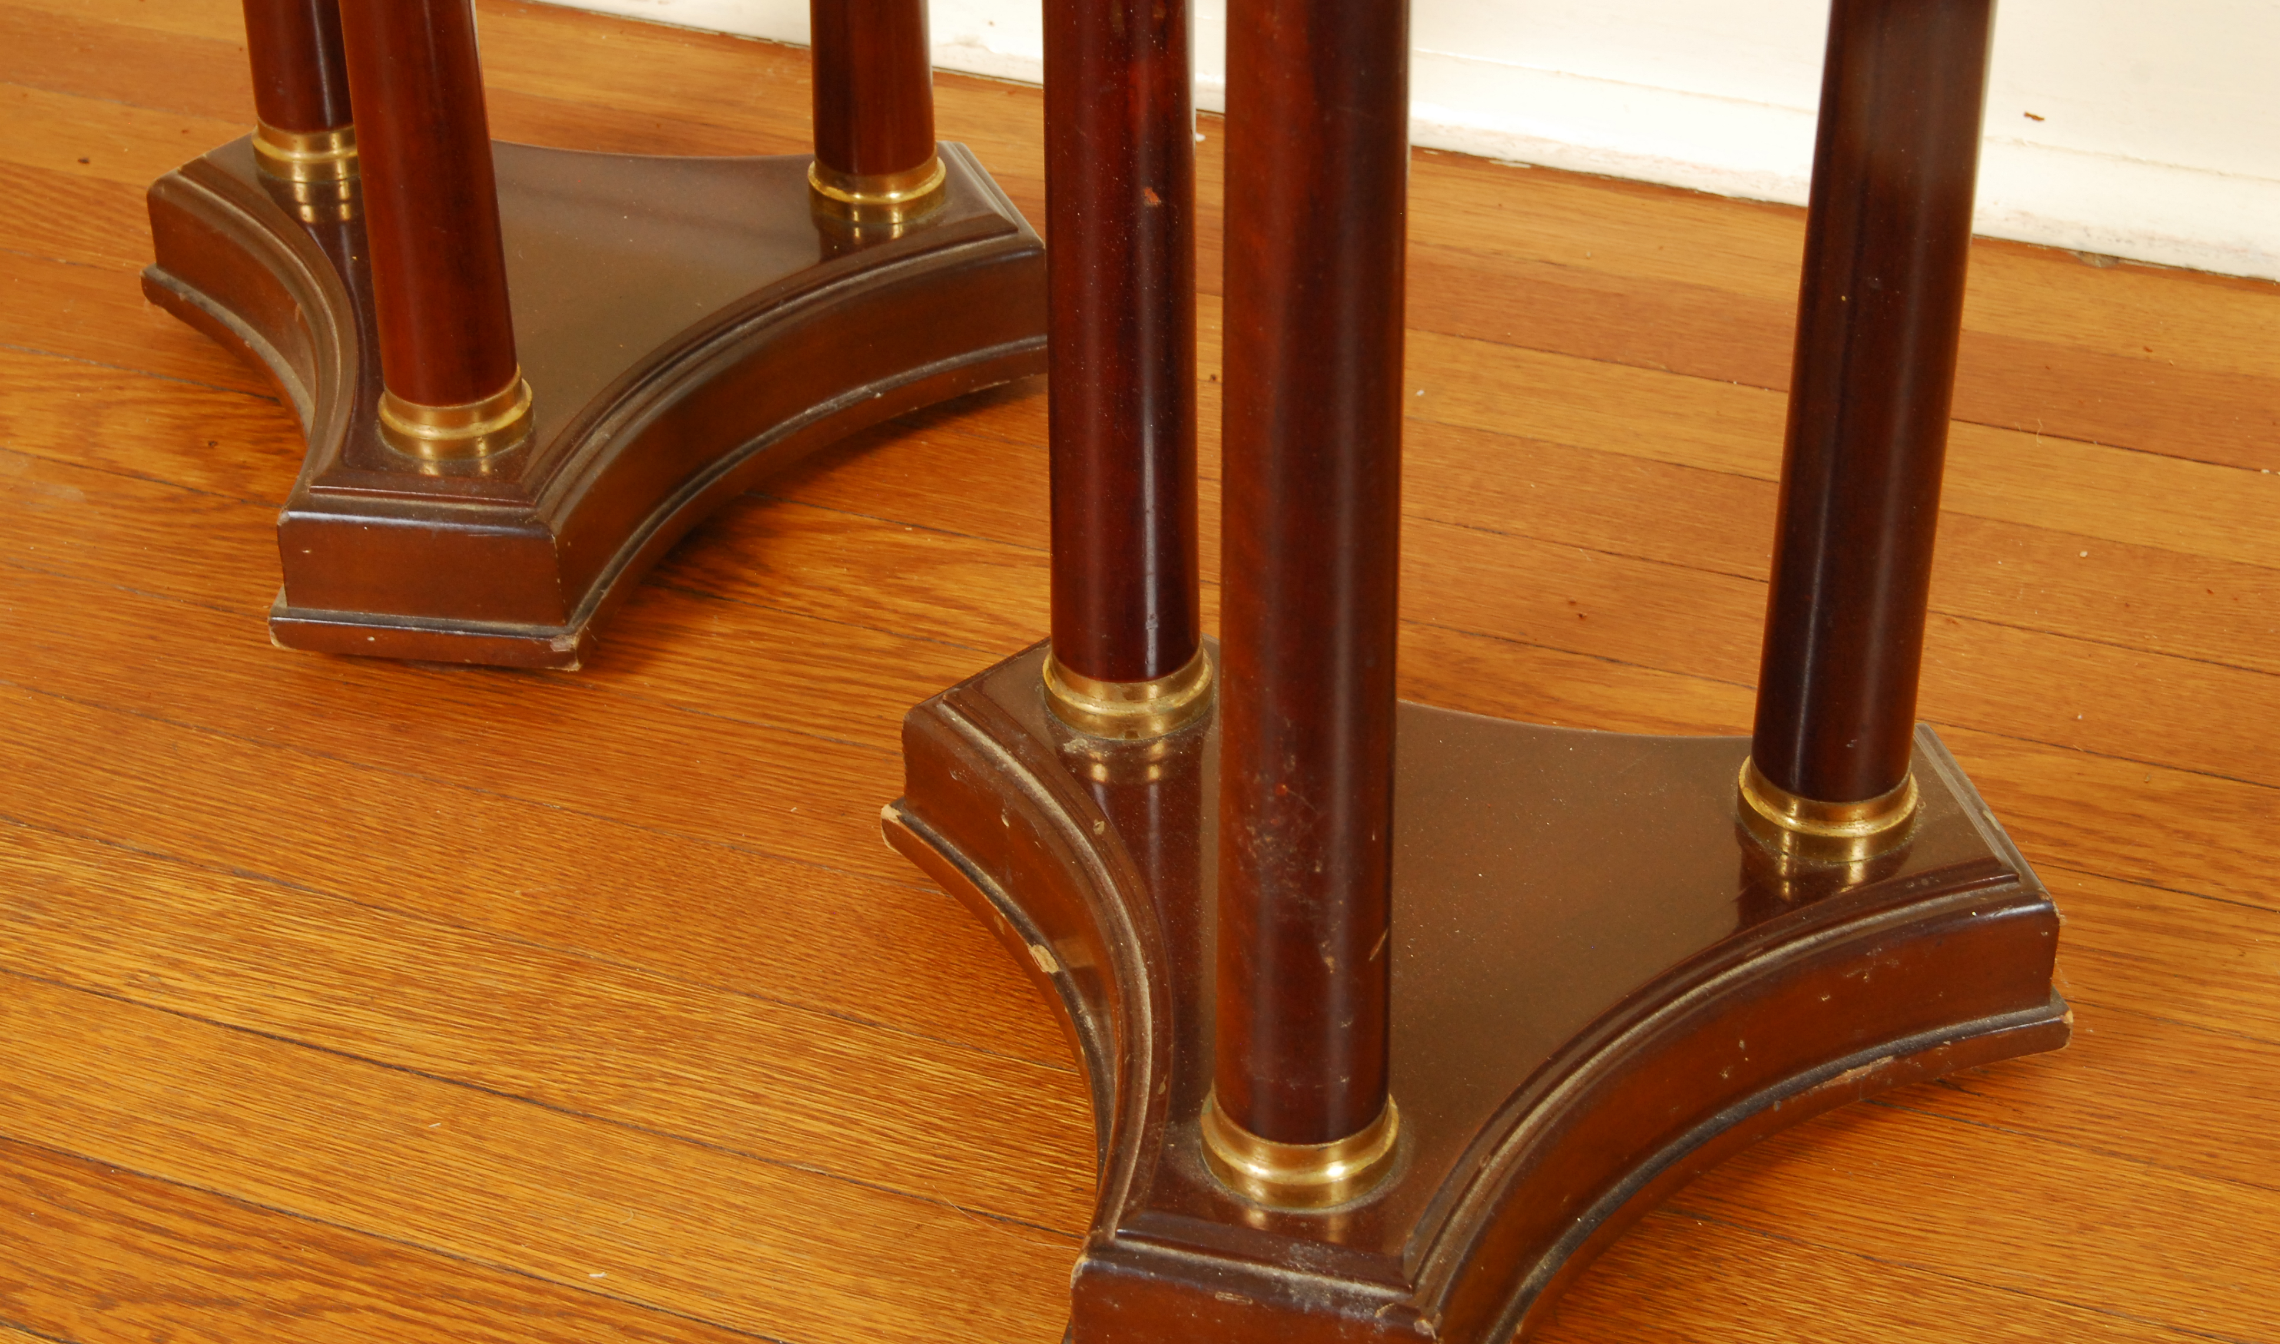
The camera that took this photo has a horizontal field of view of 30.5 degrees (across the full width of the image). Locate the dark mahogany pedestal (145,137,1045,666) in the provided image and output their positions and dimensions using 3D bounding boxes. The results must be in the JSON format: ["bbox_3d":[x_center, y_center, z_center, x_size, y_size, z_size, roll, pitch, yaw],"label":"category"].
[{"bbox_3d":[-0.188,-0.102,1.329,0.322,0.051,0.279,4,34,8],"label":"dark mahogany pedestal"}]

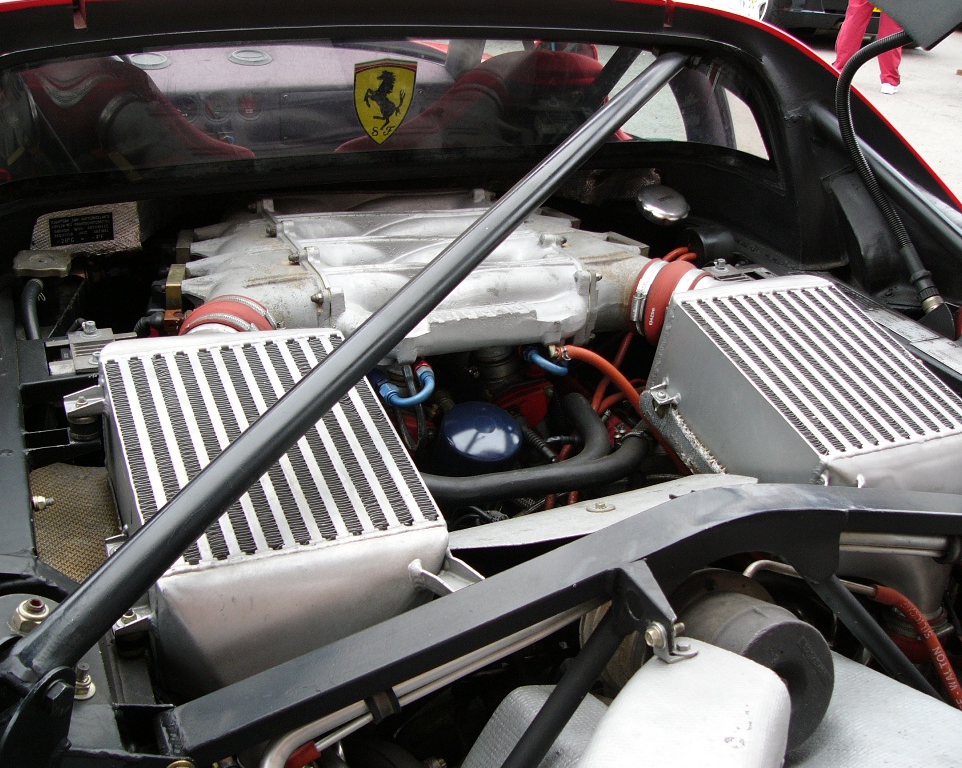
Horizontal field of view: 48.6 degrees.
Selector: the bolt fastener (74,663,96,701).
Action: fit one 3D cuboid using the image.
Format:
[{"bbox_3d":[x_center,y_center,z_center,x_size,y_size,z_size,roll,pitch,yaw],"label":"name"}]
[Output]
[{"bbox_3d":[-0.283,0.210,0.756,0.021,0.021,0.021,3,24,-32],"label":"bolt fastener"}]

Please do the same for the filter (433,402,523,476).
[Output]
[{"bbox_3d":[-0.008,0.087,1.250,0.095,0.115,0.095,-7,46,-25],"label":"filter"}]

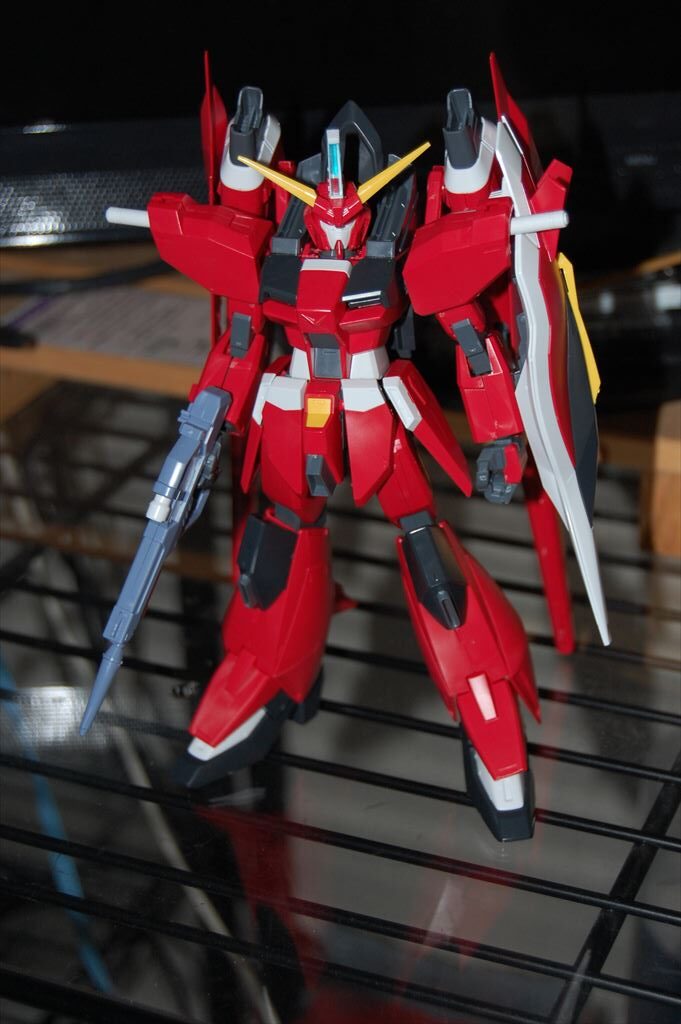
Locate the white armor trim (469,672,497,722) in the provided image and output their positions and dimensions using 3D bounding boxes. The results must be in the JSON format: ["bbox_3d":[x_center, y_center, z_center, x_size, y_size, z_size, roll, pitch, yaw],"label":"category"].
[{"bbox_3d":[0.038,0.050,0.529,0.005,0.012,0.003,-14,-9,-14],"label":"white armor trim"}]

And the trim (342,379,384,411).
[{"bbox_3d":[0.005,-0.028,0.469,0.010,0.007,0.005,2,28,7],"label":"trim"}]

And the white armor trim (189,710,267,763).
[{"bbox_3d":[-0.033,0.061,0.561,0.013,0.009,0.025,22,35,37],"label":"white armor trim"}]

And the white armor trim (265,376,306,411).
[{"bbox_3d":[-0.013,-0.029,0.471,0.010,0.007,0.005,2,28,7],"label":"white armor trim"}]

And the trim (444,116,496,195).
[{"bbox_3d":[0.033,-0.090,0.497,0.013,0.018,0.013,5,28,11],"label":"trim"}]

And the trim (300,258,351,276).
[{"bbox_3d":[-0.003,-0.061,0.487,0.013,0.004,0.004,6,28,13],"label":"trim"}]

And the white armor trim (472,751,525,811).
[{"bbox_3d":[0.041,0.070,0.510,0.013,0.007,0.016,-2,28,1],"label":"white armor trim"}]

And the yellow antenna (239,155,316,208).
[{"bbox_3d":[-0.015,-0.077,0.452,0.021,0.004,0.003,29,26,10],"label":"yellow antenna"}]

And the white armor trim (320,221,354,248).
[{"bbox_3d":[-0.001,-0.064,0.453,0.008,0.005,0.004,-2,28,1],"label":"white armor trim"}]

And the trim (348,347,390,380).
[{"bbox_3d":[0.007,-0.036,0.474,0.010,0.007,0.008,2,28,7],"label":"trim"}]

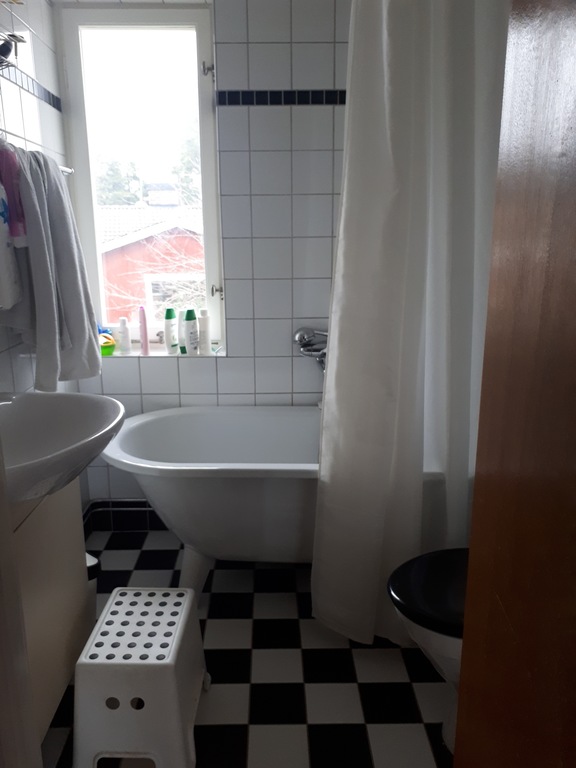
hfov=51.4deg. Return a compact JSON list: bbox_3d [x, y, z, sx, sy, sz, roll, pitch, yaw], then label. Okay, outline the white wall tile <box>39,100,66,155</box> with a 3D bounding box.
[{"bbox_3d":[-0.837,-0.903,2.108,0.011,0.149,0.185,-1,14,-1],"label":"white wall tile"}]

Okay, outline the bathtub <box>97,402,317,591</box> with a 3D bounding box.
[{"bbox_3d":[0.121,0.440,2.163,1.540,0.562,0.700,-1,14,-1],"label":"bathtub"}]

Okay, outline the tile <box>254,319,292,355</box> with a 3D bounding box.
[{"bbox_3d":[-0.056,-0.181,2.345,0.149,0.149,0.010,0,13,0],"label":"tile"}]

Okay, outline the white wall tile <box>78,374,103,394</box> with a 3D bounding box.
[{"bbox_3d":[-0.780,-0.032,2.374,0.086,0.149,0.010,0,13,0],"label":"white wall tile"}]

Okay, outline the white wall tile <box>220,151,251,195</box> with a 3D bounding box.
[{"bbox_3d":[-0.193,-0.774,2.207,0.108,0.149,0.010,0,13,0],"label":"white wall tile"}]

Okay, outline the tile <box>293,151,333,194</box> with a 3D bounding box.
[{"bbox_3d":[0.093,-0.780,2.221,0.150,0.150,0.008,0,14,-1],"label":"tile"}]

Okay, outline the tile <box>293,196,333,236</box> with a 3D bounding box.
[{"bbox_3d":[0.092,-0.627,2.243,0.149,0.149,0.010,0,13,0],"label":"tile"}]

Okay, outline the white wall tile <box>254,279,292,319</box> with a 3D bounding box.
[{"bbox_3d":[-0.058,-0.333,2.331,0.150,0.150,0.008,0,14,-1],"label":"white wall tile"}]

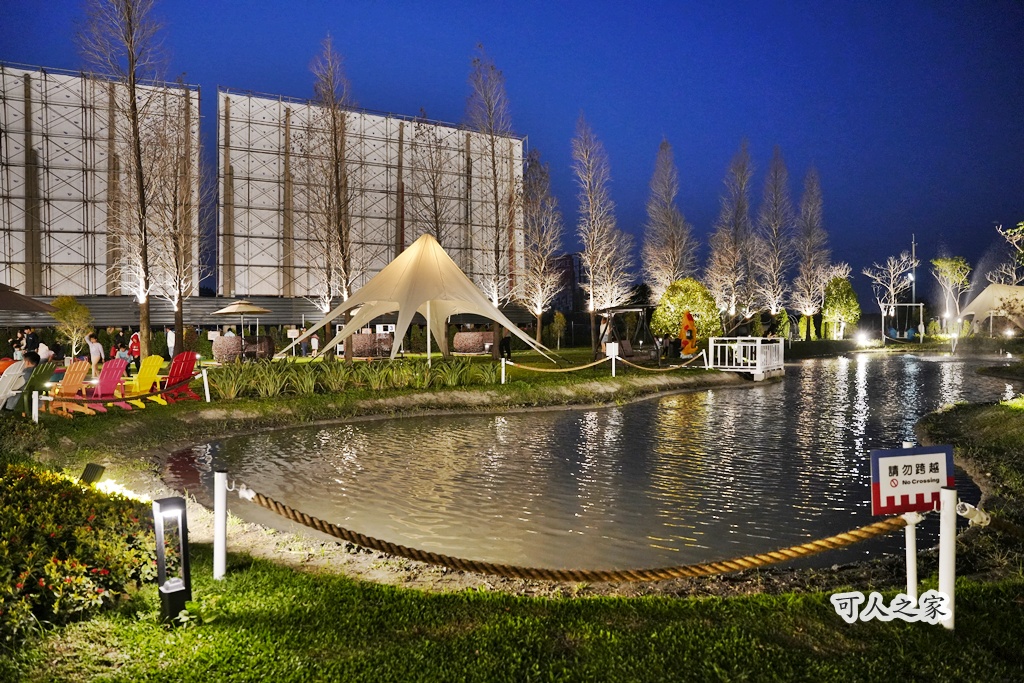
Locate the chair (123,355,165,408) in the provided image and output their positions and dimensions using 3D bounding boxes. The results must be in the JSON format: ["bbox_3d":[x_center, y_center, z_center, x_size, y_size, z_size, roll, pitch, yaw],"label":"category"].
[{"bbox_3d":[-7.320,0.777,13.403,0.880,0.980,0.740,1,2,20],"label":"chair"}]

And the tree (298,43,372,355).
[{"bbox_3d":[-6.684,-5.408,26.000,2.900,12.400,2.900,0,1,0],"label":"tree"}]

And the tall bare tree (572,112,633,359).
[{"bbox_3d":[3.911,-4.580,29.500,2.600,10.400,2.600,0,1,0],"label":"tall bare tree"}]

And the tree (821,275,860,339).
[{"bbox_3d":[27.895,-2.555,57.940,3.300,5.300,3.200,0,1,0],"label":"tree"}]

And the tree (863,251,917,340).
[{"bbox_3d":[30.394,-3.599,54.915,4.500,7.500,4.300,0,1,0],"label":"tree"}]

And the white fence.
[{"bbox_3d":[8.000,0.547,23.221,1.650,1.350,2.400,1,2,38],"label":"white fence"}]

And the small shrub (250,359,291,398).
[{"bbox_3d":[-5.326,0.796,15.040,0.900,0.880,0.880,0,1,0],"label":"small shrub"}]

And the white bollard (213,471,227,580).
[{"bbox_3d":[-1.755,1.109,4.100,0.072,0.650,0.072,0,1,0],"label":"white bollard"}]

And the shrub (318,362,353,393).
[{"bbox_3d":[-4.111,0.809,15.900,0.780,0.740,0.750,0,1,0],"label":"shrub"}]

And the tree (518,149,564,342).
[{"bbox_3d":[1.907,-6.313,46.346,3.100,13.600,3.100,0,1,0],"label":"tree"}]

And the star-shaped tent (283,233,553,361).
[{"bbox_3d":[-3.113,-1.580,26.242,10.500,5.100,10.500,0,1,0],"label":"star-shaped tent"}]

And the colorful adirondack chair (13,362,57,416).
[{"bbox_3d":[-8.172,0.844,11.539,0.880,0.970,0.760,0,1,10],"label":"colorful adirondack chair"}]

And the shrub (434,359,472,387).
[{"bbox_3d":[-1.510,0.789,17.592,0.970,0.740,0.900,0,1,0],"label":"shrub"}]

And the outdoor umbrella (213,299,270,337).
[{"bbox_3d":[-12.369,-0.496,31.168,2.800,2.800,2.800,0,1,0],"label":"outdoor umbrella"}]

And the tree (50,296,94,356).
[{"bbox_3d":[-16.416,-0.335,25.500,1.450,2.600,1.400,-1,2,-33],"label":"tree"}]

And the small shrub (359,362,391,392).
[{"bbox_3d":[-3.263,0.842,16.200,0.750,0.700,0.720,0,1,0],"label":"small shrub"}]

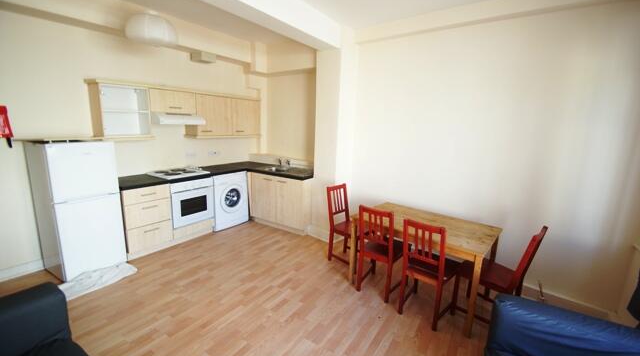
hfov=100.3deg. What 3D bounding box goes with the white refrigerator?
[{"bbox_3d":[-2.573,0.307,2.867,0.590,1.360,0.539,8,12,31],"label":"white refrigerator"}]

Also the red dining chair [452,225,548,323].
[{"bbox_3d":[1.440,0.781,2.211,0.420,0.900,0.490,-8,14,-42],"label":"red dining chair"}]

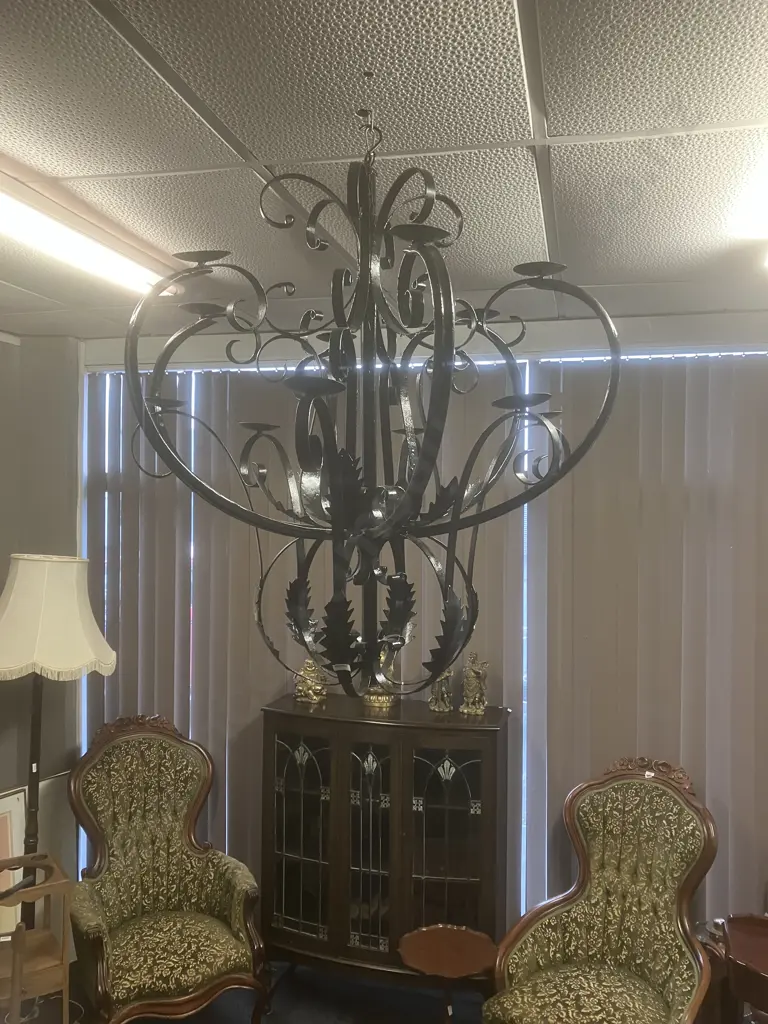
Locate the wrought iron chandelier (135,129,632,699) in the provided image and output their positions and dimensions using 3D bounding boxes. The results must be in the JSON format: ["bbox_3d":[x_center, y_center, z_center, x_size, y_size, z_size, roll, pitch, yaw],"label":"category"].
[{"bbox_3d":[-0.034,-0.209,1.544,0.920,1.060,0.880,1,1,13],"label":"wrought iron chandelier"}]

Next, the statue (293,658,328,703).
[{"bbox_3d":[-0.310,0.705,3.507,0.130,0.170,0.095,1,1,13],"label":"statue"}]

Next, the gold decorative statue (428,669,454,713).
[{"bbox_3d":[0.230,0.700,3.359,0.095,0.200,0.075,1,1,13],"label":"gold decorative statue"}]

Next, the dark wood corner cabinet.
[{"bbox_3d":[-0.003,1.423,3.345,0.970,1.250,0.340,1,1,13],"label":"dark wood corner cabinet"}]

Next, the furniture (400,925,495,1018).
[{"bbox_3d":[0.222,1.787,2.866,0.352,0.550,0.352,1,1,13],"label":"furniture"}]

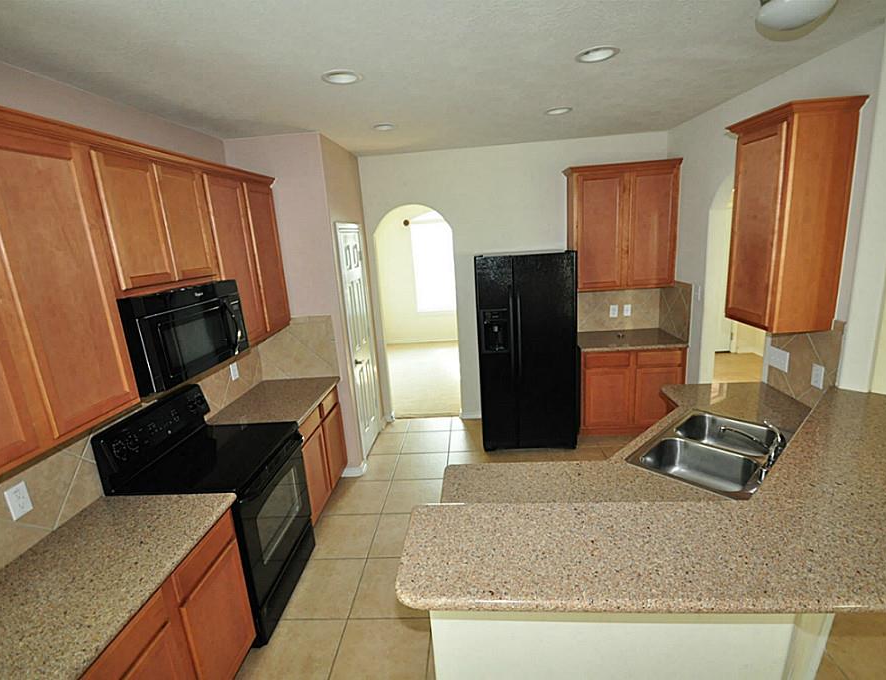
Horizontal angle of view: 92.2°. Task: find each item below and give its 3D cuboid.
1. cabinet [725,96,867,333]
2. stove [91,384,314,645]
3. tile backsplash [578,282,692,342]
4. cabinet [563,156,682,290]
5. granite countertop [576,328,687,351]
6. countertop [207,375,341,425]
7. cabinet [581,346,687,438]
[{"bbox_3d":[1.849,-0.638,2.340,0.340,1.120,0.490,-3,13,4],"label":"cabinet"},{"bbox_3d":[-1.184,0.913,2.333,0.670,1.170,0.760,-3,13,4],"label":"stove"},{"bbox_3d":[1.740,-0.267,4.141,0.950,0.480,0.620,-3,13,4],"label":"tile backsplash"},{"bbox_3d":[1.702,-1.056,4.104,0.950,1.140,0.330,-3,13,4],"label":"cabinet"},{"bbox_3d":[1.755,0.000,4.185,0.950,0.040,0.650,-3,13,4],"label":"granite countertop"},{"bbox_3d":[-1.168,0.440,3.027,0.640,0.040,0.880,-3,13,4],"label":"countertop"},{"bbox_3d":[1.778,0.449,4.295,0.920,0.875,0.610,-3,13,4],"label":"cabinet"}]

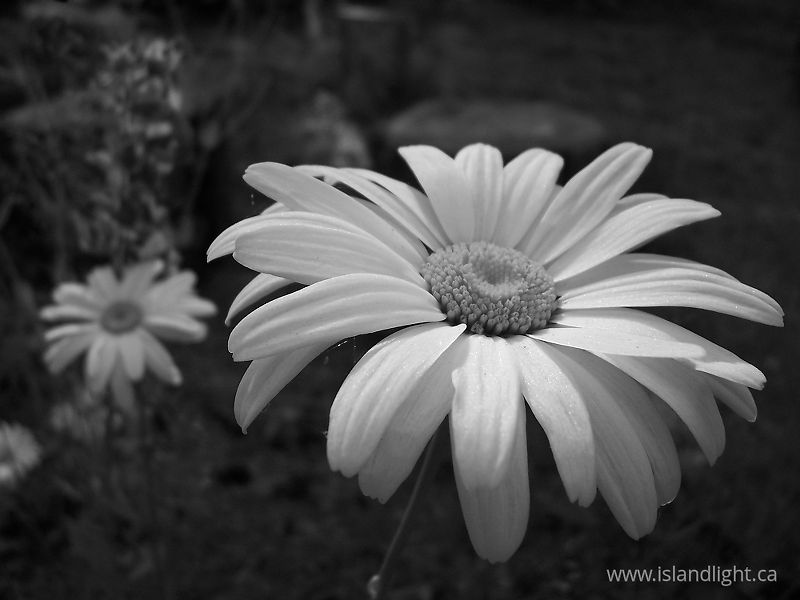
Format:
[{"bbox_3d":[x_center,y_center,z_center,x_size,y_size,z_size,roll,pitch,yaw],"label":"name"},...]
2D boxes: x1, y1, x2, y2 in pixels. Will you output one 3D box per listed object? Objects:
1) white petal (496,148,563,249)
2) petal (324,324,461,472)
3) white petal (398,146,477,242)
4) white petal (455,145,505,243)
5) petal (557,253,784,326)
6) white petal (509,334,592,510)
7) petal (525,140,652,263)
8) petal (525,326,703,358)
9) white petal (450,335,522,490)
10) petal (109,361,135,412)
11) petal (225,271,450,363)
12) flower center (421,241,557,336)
[{"bbox_3d":[0.023,-0.018,0.139,0.009,0.004,0.032,16,46,12],"label":"white petal"},{"bbox_3d":[0.001,0.011,0.102,0.011,0.007,0.027,24,53,23],"label":"petal"},{"bbox_3d":[0.007,-0.019,0.140,0.009,0.004,0.033,-3,42,-16],"label":"white petal"},{"bbox_3d":[0.015,-0.020,0.140,0.009,0.004,0.033,7,44,-1],"label":"white petal"},{"bbox_3d":[0.041,0.001,0.119,0.035,0.006,0.009,5,34,0],"label":"petal"},{"bbox_3d":[0.019,0.014,0.102,0.009,0.006,0.025,-3,51,-16],"label":"white petal"},{"bbox_3d":[0.032,-0.017,0.134,0.009,0.005,0.035,29,59,29],"label":"petal"},{"bbox_3d":[0.033,0.006,0.116,0.031,0.004,0.008,7,32,-19],"label":"petal"},{"bbox_3d":[0.011,0.013,0.102,0.009,0.005,0.024,6,50,-3],"label":"white petal"},{"bbox_3d":[-0.124,0.036,0.350,0.009,0.030,0.005,-5,-17,-2],"label":"petal"},{"bbox_3d":[-0.008,0.003,0.108,0.030,0.007,0.011,-9,37,-17],"label":"petal"},{"bbox_3d":[0.013,-0.002,0.117,0.021,0.008,0.021,8,34,0],"label":"flower center"}]

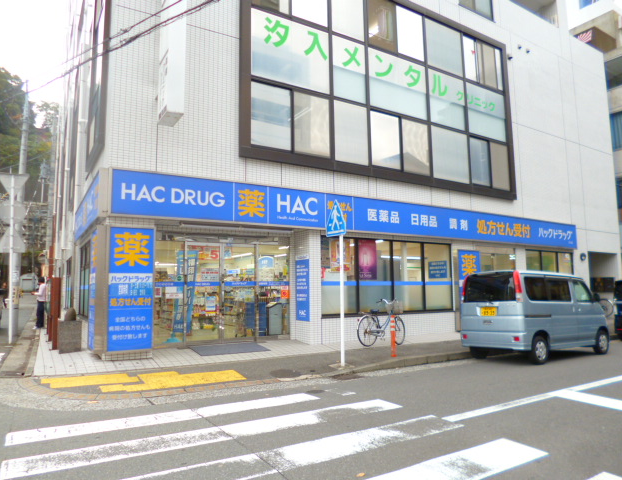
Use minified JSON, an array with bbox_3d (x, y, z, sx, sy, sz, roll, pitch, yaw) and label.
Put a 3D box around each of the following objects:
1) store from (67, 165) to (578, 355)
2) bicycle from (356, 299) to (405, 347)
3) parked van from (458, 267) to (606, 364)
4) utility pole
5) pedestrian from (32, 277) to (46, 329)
[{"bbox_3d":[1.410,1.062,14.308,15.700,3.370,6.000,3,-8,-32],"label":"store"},{"bbox_3d":[1.605,1.867,10.059,1.700,1.050,0.520,5,-9,-42],"label":"bicycle"},{"bbox_3d":[4.940,1.610,9.640,3.395,1.760,1.475,3,-8,-33],"label":"parked van"},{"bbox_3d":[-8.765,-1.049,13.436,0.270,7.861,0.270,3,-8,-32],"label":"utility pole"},{"bbox_3d":[-8.621,1.989,14.091,0.420,1.636,0.450,3,-8,-32],"label":"pedestrian"}]

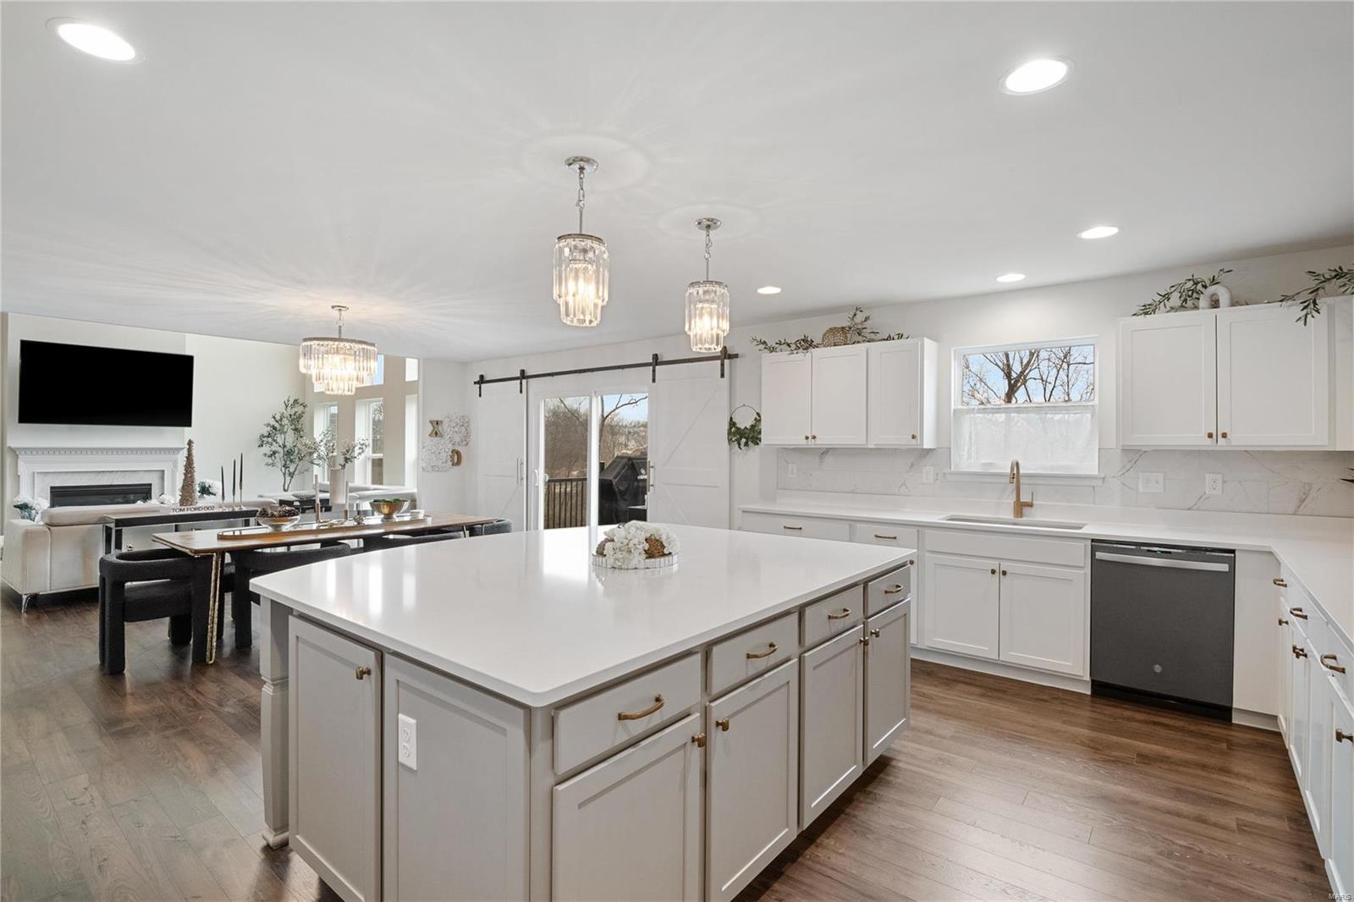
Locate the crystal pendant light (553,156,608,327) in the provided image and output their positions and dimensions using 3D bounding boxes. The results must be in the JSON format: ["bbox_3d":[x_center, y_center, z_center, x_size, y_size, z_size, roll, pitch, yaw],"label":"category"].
[{"bbox_3d":[-0.359,-0.785,2.260,0.207,0.616,0.207,0,0,0],"label":"crystal pendant light"}]

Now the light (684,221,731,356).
[{"bbox_3d":[0.147,-0.787,2.856,0.207,0.618,0.207,0,0,0],"label":"light"}]

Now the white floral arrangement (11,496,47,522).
[{"bbox_3d":[-6.705,0.641,6.230,0.280,0.370,0.280,0,0,37],"label":"white floral arrangement"}]

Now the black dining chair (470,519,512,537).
[{"bbox_3d":[-1.946,1.017,5.866,0.630,0.700,0.570,0,0,37],"label":"black dining chair"}]

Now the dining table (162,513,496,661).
[{"bbox_3d":[-2.687,0.987,4.834,1.070,0.760,2.140,0,0,37],"label":"dining table"}]

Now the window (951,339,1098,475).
[{"bbox_3d":[2.391,-0.299,4.183,0.894,0.897,0.101,1,1,36],"label":"window"}]

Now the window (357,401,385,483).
[{"bbox_3d":[-4.814,0.003,9.502,0.899,1.626,0.141,1,1,36],"label":"window"}]

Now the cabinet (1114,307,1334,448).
[{"bbox_3d":[3.074,-0.389,3.436,0.884,0.778,0.338,1,1,36],"label":"cabinet"}]

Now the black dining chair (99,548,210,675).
[{"bbox_3d":[-3.442,1.017,3.950,0.630,0.700,0.570,0,0,37],"label":"black dining chair"}]

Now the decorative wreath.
[{"bbox_3d":[0.609,-0.211,5.398,0.353,0.399,0.081,1,1,36],"label":"decorative wreath"}]

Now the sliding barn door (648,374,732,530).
[{"bbox_3d":[0.098,0.251,5.738,0.944,2.172,0.051,1,1,36],"label":"sliding barn door"}]

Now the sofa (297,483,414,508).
[{"bbox_3d":[-4.911,0.921,8.851,2.727,0.808,0.959,1,1,36],"label":"sofa"}]

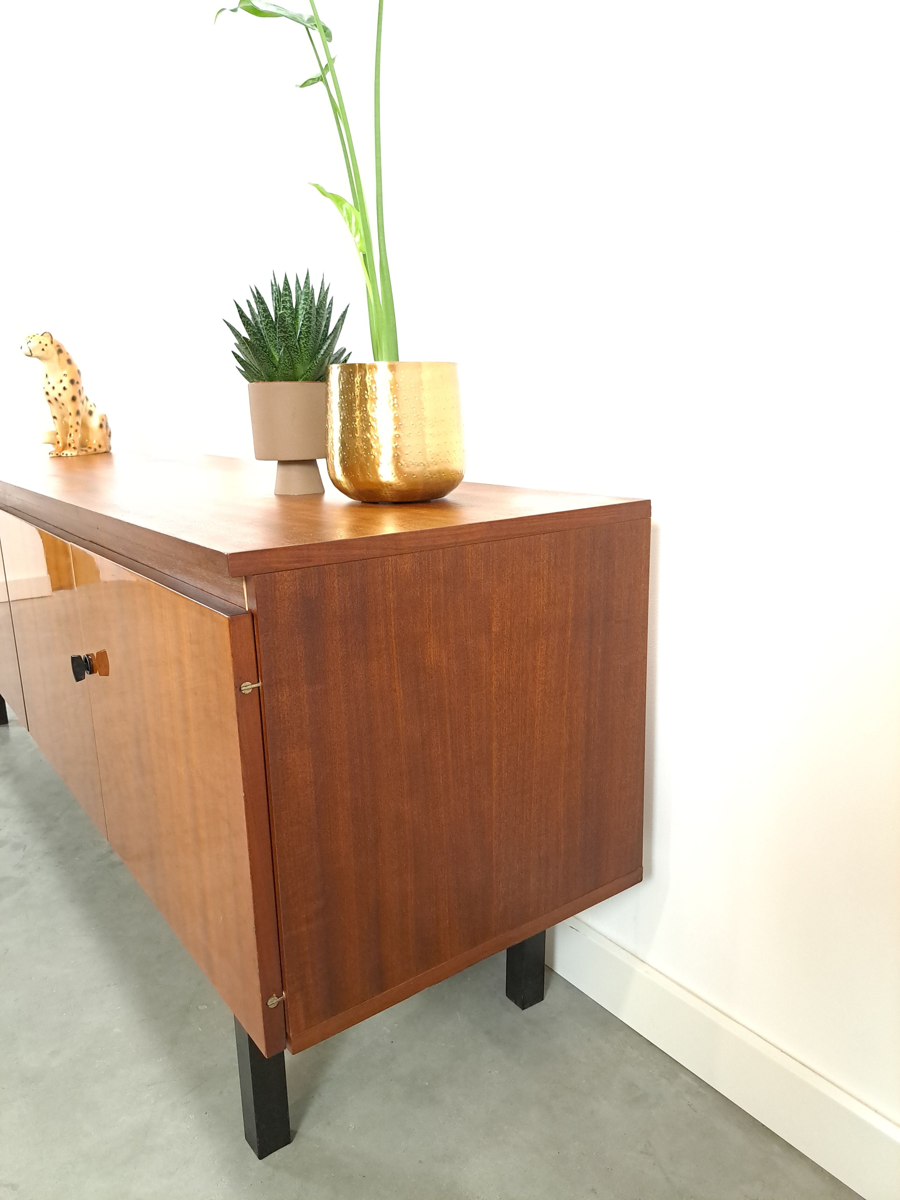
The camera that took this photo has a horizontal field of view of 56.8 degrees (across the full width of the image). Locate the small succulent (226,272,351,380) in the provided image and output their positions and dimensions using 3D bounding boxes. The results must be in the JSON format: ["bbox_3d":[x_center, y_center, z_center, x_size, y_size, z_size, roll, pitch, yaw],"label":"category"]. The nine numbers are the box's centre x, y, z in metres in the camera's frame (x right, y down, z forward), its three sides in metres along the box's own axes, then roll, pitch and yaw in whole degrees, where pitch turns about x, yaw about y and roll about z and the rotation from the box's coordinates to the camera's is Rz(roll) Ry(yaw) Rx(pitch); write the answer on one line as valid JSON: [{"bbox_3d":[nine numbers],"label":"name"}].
[{"bbox_3d":[-0.190,-0.319,0.978,0.148,0.132,0.148,-4,13,-10],"label":"small succulent"}]

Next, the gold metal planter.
[{"bbox_3d":[-0.061,-0.186,0.921,0.155,0.147,0.155,-1,13,0],"label":"gold metal planter"}]

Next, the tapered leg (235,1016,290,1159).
[{"bbox_3d":[-0.193,0.468,0.855,0.035,0.216,0.034,-11,16,-36],"label":"tapered leg"}]

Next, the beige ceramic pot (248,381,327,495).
[{"bbox_3d":[-0.187,-0.197,1.013,0.105,0.131,0.105,-4,13,-10],"label":"beige ceramic pot"}]

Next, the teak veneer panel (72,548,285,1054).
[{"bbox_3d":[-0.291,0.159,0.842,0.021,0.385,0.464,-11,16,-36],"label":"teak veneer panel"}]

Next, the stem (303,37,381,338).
[{"bbox_3d":[-0.110,-0.423,0.863,0.061,0.311,0.060,-2,13,-3],"label":"stem"}]

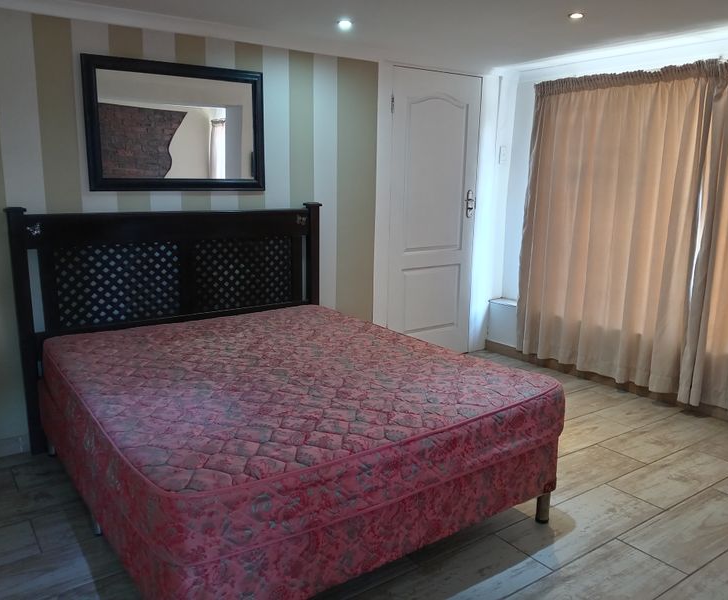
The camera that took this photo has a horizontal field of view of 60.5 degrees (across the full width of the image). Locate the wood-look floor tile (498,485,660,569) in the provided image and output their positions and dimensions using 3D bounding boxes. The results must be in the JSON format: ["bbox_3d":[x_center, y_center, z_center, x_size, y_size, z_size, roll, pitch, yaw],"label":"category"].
[{"bbox_3d":[0.867,0.882,2.465,0.709,0.010,0.278,-7,13,-35],"label":"wood-look floor tile"}]

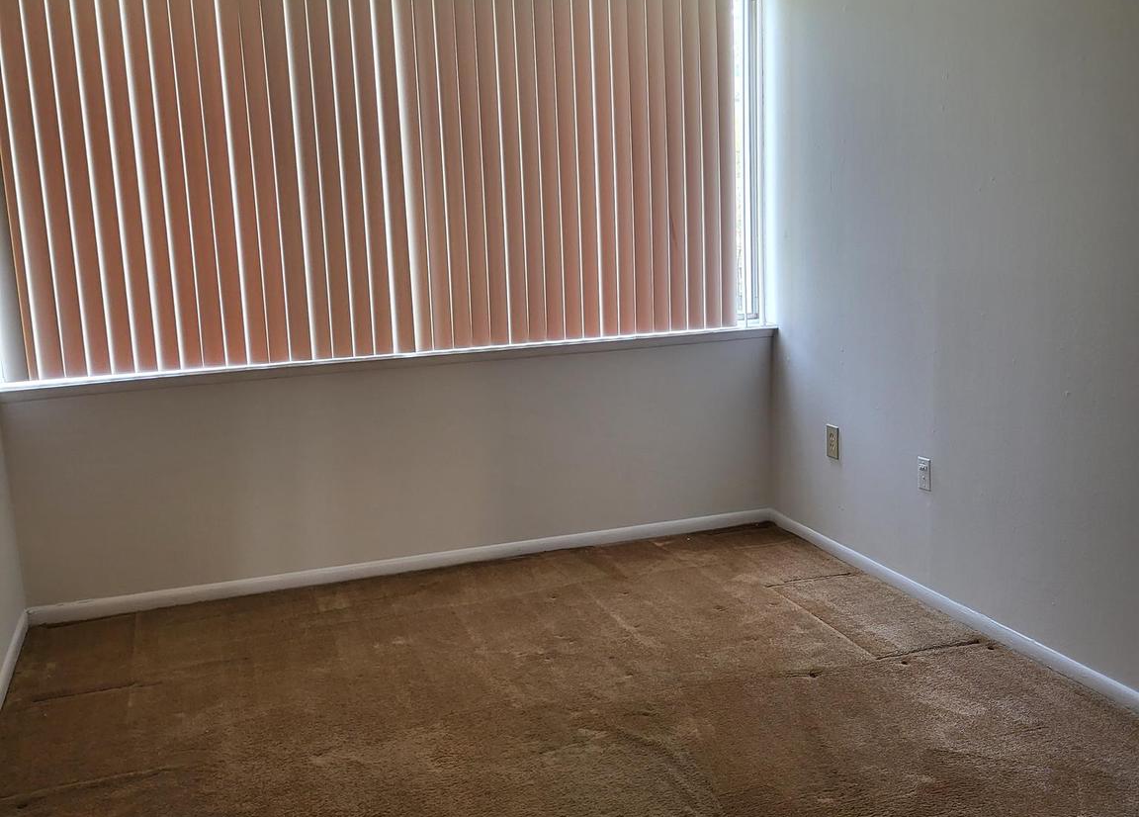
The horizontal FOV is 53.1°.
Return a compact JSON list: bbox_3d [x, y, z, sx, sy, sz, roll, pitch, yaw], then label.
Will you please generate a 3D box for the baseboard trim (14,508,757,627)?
[{"bbox_3d":[-0.543,0.631,4.712,3.100,0.067,0.016,-6,11,-18],"label":"baseboard trim"}]

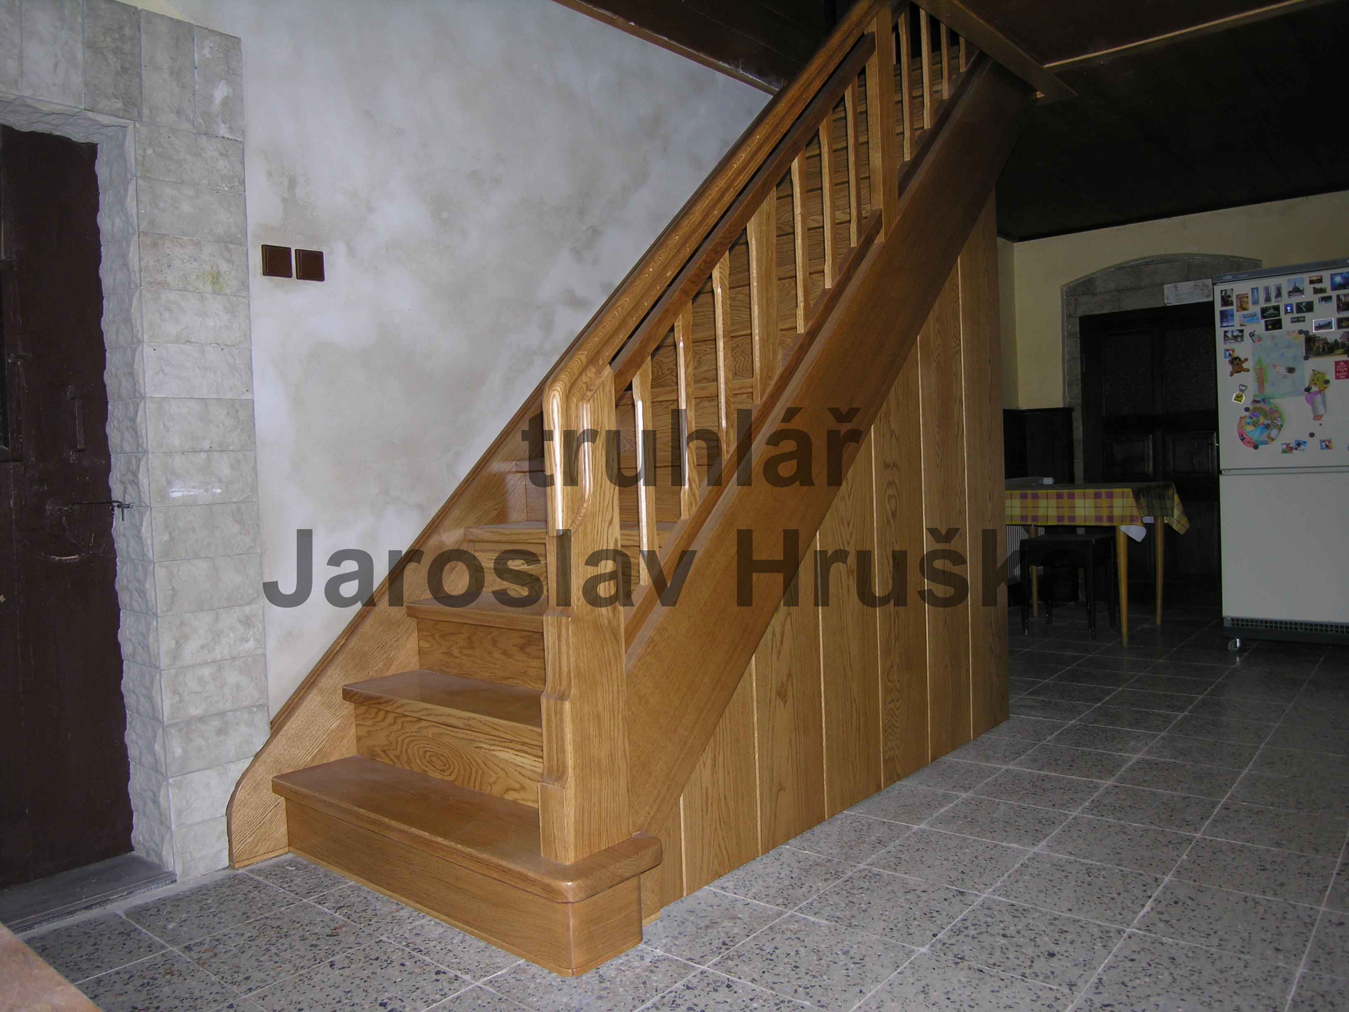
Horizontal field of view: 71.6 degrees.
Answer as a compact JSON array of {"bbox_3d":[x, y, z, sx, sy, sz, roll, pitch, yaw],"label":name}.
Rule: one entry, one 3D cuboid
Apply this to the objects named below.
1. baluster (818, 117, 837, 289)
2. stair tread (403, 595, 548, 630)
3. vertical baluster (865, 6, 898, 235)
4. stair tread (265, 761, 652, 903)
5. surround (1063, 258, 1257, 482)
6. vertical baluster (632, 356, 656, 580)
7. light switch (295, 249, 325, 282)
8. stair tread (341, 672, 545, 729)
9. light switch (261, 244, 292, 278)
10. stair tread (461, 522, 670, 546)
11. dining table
[{"bbox_3d":[0.425,-0.840,2.555,0.020,0.480,0.034,-1,2,41],"label":"baluster"},{"bbox_3d":[-0.325,0.285,2.470,0.961,0.037,0.246,-1,2,41],"label":"stair tread"},{"bbox_3d":[0.618,-1.141,2.787,0.042,0.720,0.094,-1,2,41],"label":"vertical baluster"},{"bbox_3d":[-0.517,0.697,2.106,1.080,0.042,0.258,-1,2,39],"label":"stair tread"},{"bbox_3d":[3.137,-0.470,5.973,1.190,2.240,0.170,-1,2,41],"label":"surround"},{"bbox_3d":[-0.062,-0.076,2.009,0.024,0.483,0.041,-1,2,41],"label":"vertical baluster"},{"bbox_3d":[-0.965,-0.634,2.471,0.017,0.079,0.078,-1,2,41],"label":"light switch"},{"bbox_3d":[-0.441,0.493,2.294,0.966,0.042,0.255,-1,2,40],"label":"stair tread"},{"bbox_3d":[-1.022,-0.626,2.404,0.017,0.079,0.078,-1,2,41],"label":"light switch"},{"bbox_3d":[-0.197,0.076,2.623,0.961,0.037,0.246,-1,2,41],"label":"stair tread"},{"bbox_3d":[2.250,0.299,5.237,0.842,0.785,0.920,-1,2,41],"label":"dining table"}]

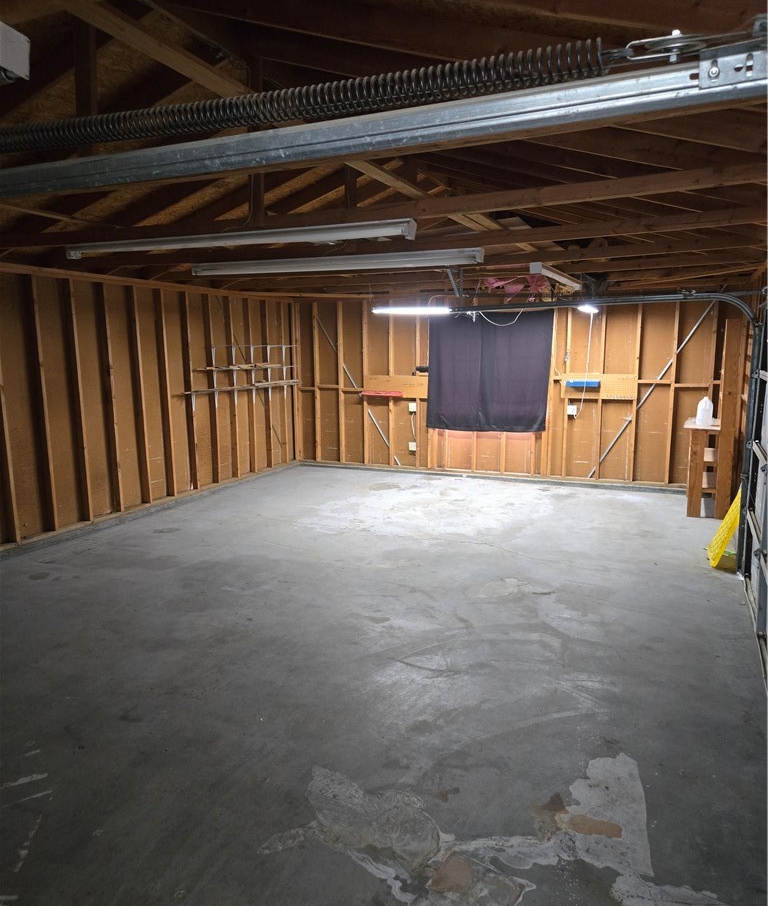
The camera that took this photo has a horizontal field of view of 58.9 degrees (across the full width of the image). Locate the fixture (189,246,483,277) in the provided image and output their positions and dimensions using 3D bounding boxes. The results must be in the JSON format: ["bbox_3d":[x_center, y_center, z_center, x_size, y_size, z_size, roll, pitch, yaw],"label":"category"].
[{"bbox_3d":[-0.442,-1.456,5.264,2.470,0.100,0.120,4,10,24],"label":"fixture"}]

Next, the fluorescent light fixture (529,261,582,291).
[{"bbox_3d":[1.786,-1.795,7.034,0.115,0.100,2.250,3,10,24],"label":"fluorescent light fixture"}]

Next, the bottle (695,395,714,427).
[{"bbox_3d":[3.387,-0.438,7.170,0.165,0.285,0.165,3,10,24],"label":"bottle"}]

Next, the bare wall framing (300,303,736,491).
[{"bbox_3d":[1.411,-0.921,9.085,6.020,2.430,0.110,3,10,24],"label":"bare wall framing"}]

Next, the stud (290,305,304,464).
[{"bbox_3d":[-1.291,-1.056,10.263,0.085,2.360,0.090,3,10,24],"label":"stud"}]

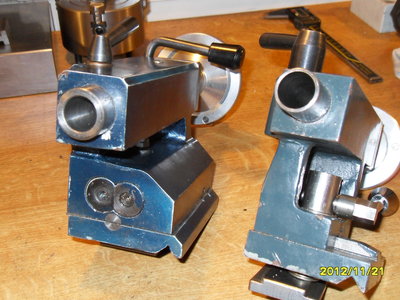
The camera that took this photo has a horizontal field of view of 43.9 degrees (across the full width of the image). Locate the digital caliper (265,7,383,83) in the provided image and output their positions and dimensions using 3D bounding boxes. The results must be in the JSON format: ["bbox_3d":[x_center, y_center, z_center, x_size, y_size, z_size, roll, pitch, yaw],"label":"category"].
[{"bbox_3d":[0.145,-0.137,0.616,0.069,0.015,0.233,-7,35,-11],"label":"digital caliper"}]

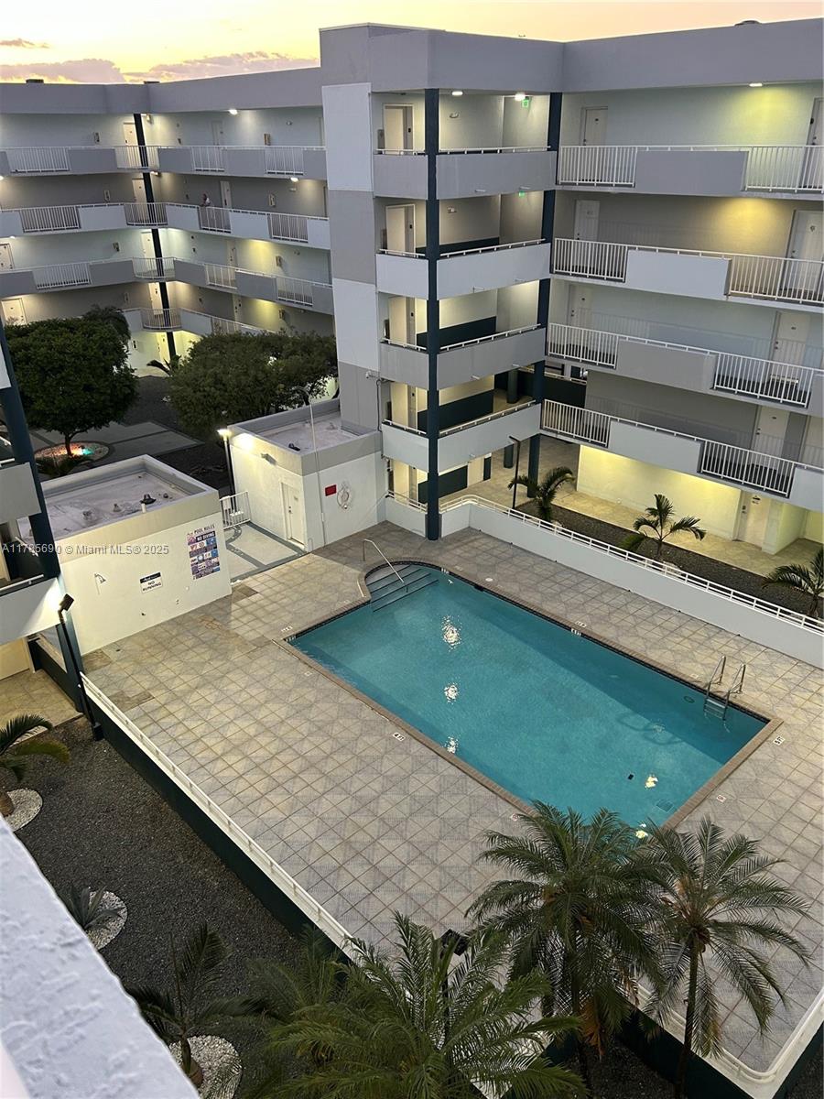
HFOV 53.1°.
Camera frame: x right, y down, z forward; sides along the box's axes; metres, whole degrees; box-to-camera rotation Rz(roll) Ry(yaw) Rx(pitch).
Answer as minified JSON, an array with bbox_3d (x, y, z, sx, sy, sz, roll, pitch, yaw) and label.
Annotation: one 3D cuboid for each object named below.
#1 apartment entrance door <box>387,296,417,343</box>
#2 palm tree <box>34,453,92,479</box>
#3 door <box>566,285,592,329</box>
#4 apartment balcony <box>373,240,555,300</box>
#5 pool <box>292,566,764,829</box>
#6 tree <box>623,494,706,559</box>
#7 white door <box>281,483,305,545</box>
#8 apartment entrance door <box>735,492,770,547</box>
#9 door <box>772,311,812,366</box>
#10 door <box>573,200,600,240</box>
[{"bbox_3d":[-0.278,-6.970,26.508,1.220,2.180,0.100,-24,35,-38],"label":"apartment entrance door"},{"bbox_3d":[-13.982,-3.403,32.925,1.750,1.150,1.750,-24,35,-38],"label":"palm tree"},{"bbox_3d":[5.706,-7.905,28.290,0.100,2.100,1.014,-24,35,-38],"label":"door"},{"bbox_3d":[1.736,-8.920,25.857,5.424,1.222,2.416,-24,35,-38],"label":"apartment balcony"},{"bbox_3d":[1.999,3.635,21.240,5.950,1.350,11.800,-24,35,-38],"label":"pool"},{"bbox_3d":[7.814,-0.640,25.346,2.050,2.500,2.050,-24,35,-38],"label":"tree"},{"bbox_3d":[-3.763,-1.094,26.400,0.100,2.030,0.858,-24,35,-38],"label":"white door"},{"bbox_3d":[10.746,-1.048,25.896,0.100,2.060,0.950,-24,35,-38],"label":"apartment entrance door"},{"bbox_3d":[10.866,-5.808,23.881,0.100,2.050,0.946,-24,35,-38],"label":"door"},{"bbox_3d":[5.782,-10.488,27.452,0.100,2.050,0.927,-24,35,-38],"label":"door"}]

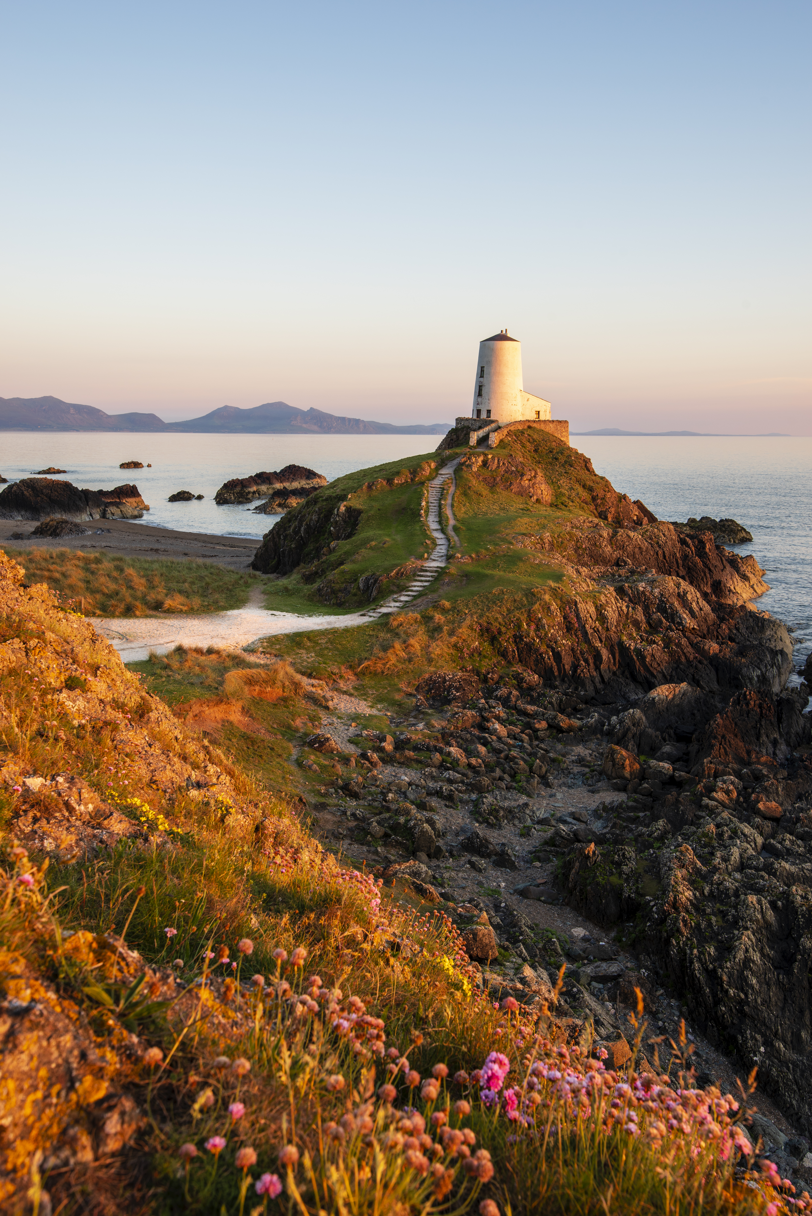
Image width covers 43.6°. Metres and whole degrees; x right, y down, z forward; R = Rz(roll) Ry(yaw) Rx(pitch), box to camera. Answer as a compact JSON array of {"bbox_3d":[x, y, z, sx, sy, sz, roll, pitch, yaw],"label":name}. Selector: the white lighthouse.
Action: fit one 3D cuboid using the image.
[{"bbox_3d":[10.709,-24.205,107.040,7.866,9.841,5.732,-6,12,-34],"label":"white lighthouse"}]

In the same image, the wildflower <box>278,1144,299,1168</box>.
[{"bbox_3d":[-0.119,0.558,1.030,0.021,0.021,0.021,0,10,0],"label":"wildflower"}]

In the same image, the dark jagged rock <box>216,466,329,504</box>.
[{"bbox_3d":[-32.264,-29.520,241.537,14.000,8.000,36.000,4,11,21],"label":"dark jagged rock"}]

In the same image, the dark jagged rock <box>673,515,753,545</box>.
[{"bbox_3d":[46.463,-11.947,154.174,12.200,3.900,8.000,3,10,16],"label":"dark jagged rock"}]

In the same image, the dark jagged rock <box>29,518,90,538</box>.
[{"bbox_3d":[-50.163,-11.677,147.217,8.400,2.600,6.000,-3,10,-19],"label":"dark jagged rock"}]

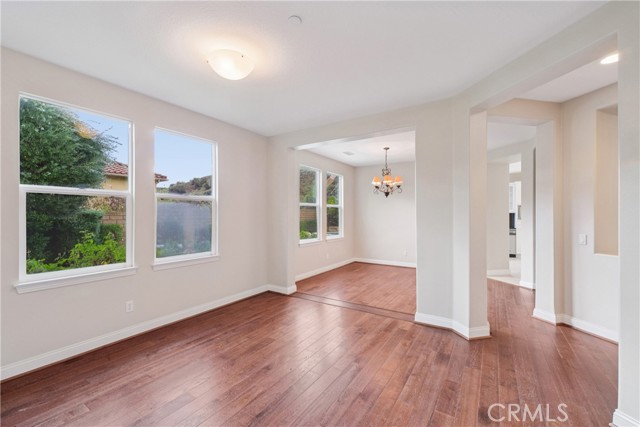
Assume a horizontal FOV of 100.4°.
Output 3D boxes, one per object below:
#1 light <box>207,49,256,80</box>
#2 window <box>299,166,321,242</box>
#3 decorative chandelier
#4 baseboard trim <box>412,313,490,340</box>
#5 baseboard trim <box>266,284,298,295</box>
[{"bbox_3d":[-0.770,-1.275,2.320,0.395,0.142,0.395,0,0,0],"label":"light"},{"bbox_3d":[-0.200,-0.190,5.868,0.100,1.620,0.830,0,0,34],"label":"window"},{"bbox_3d":[1.390,-0.830,5.500,0.640,1.030,0.640,0,0,34],"label":"decorative chandelier"},{"bbox_3d":[1.532,1.320,3.126,0.810,0.130,0.220,0,0,34],"label":"baseboard trim"},{"bbox_3d":[-0.658,1.320,4.706,0.470,0.130,0.230,0,0,34],"label":"baseboard trim"}]

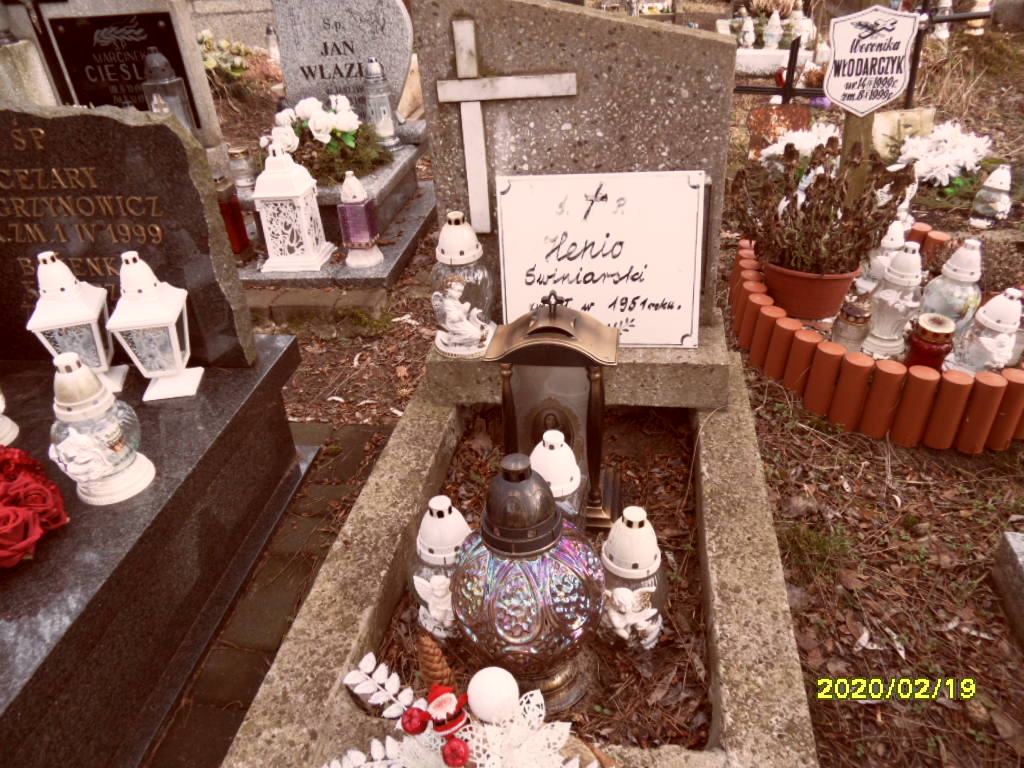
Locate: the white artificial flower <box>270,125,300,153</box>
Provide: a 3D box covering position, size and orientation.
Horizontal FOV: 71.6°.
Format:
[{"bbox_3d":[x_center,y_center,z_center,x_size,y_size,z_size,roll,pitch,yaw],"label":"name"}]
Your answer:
[{"bbox_3d":[-0.782,-0.847,2.450,0.103,0.092,0.095,-1,32,6],"label":"white artificial flower"}]

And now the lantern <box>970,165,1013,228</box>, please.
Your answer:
[{"bbox_3d":[1.604,-0.625,2.354,0.125,0.179,0.125,-4,34,-3],"label":"lantern"}]

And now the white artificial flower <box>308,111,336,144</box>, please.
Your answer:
[{"bbox_3d":[-0.645,-0.874,2.418,0.095,0.100,0.095,7,35,13],"label":"white artificial flower"}]

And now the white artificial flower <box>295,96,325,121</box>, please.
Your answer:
[{"bbox_3d":[-0.713,-0.970,2.500,0.105,0.085,0.095,2,32,11],"label":"white artificial flower"}]

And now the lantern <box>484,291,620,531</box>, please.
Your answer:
[{"bbox_3d":[0.080,0.036,1.258,0.216,0.434,0.145,2,32,11],"label":"lantern"}]

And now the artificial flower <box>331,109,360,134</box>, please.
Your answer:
[{"bbox_3d":[-0.580,-0.915,2.474,0.105,0.085,0.100,0,34,4],"label":"artificial flower"}]

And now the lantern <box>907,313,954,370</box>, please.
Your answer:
[{"bbox_3d":[0.927,-0.079,1.574,0.093,0.128,0.093,2,32,11],"label":"lantern"}]

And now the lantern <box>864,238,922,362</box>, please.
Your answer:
[{"bbox_3d":[0.936,-0.203,1.713,0.120,0.289,0.120,3,34,9],"label":"lantern"}]

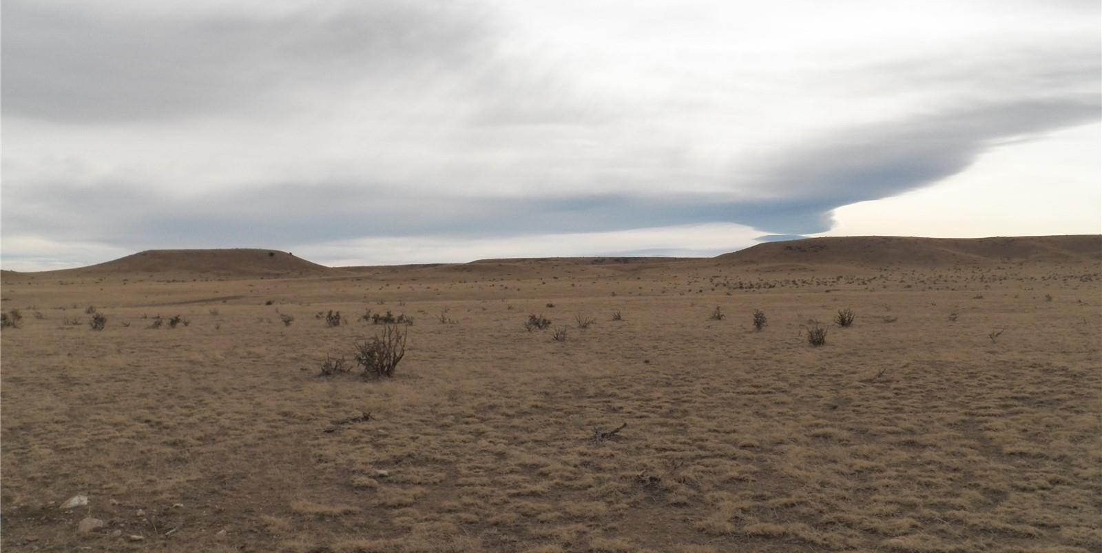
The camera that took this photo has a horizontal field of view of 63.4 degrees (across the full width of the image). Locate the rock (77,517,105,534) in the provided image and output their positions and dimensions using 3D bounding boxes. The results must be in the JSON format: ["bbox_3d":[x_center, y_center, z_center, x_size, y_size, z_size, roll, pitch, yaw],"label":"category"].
[{"bbox_3d":[-2.862,1.536,5.550,0.170,0.090,0.140,0,0,0],"label":"rock"}]

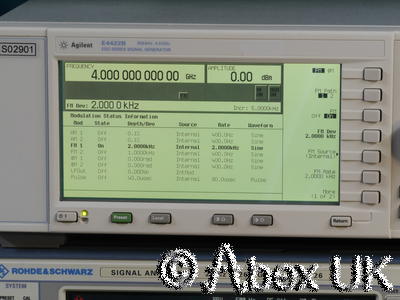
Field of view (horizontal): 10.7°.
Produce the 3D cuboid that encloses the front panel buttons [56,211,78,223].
[{"bbox_3d":[-0.085,0.043,1.357,0.013,0.007,0.004,1,10,4],"label":"front panel buttons"}]

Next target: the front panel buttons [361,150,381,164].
[{"bbox_3d":[0.108,0.005,1.335,0.011,0.008,0.004,1,10,4],"label":"front panel buttons"}]

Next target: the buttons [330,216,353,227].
[{"bbox_3d":[0.089,0.045,1.343,0.013,0.007,0.004,1,10,4],"label":"buttons"}]

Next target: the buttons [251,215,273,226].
[{"bbox_3d":[0.040,0.045,1.347,0.013,0.007,0.004,1,10,4],"label":"buttons"}]

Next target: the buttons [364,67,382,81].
[{"bbox_3d":[0.110,-0.048,1.345,0.012,0.008,0.004,1,10,5],"label":"buttons"}]

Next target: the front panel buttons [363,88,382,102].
[{"bbox_3d":[0.108,-0.034,1.328,0.011,0.008,0.004,1,10,4],"label":"front panel buttons"}]

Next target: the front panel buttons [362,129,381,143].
[{"bbox_3d":[0.109,-0.009,1.351,0.012,0.008,0.004,1,10,5],"label":"front panel buttons"}]

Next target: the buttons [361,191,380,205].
[{"bbox_3d":[0.109,0.030,1.358,0.012,0.008,0.004,1,10,5],"label":"buttons"}]

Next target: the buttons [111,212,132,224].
[{"bbox_3d":[-0.050,0.043,1.354,0.013,0.007,0.004,1,10,4],"label":"buttons"}]

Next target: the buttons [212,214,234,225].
[{"bbox_3d":[0.015,0.045,1.369,0.013,0.007,0.004,1,10,5],"label":"buttons"}]

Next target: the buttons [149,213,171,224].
[{"bbox_3d":[-0.025,0.045,1.372,0.013,0.007,0.004,1,10,5],"label":"buttons"}]

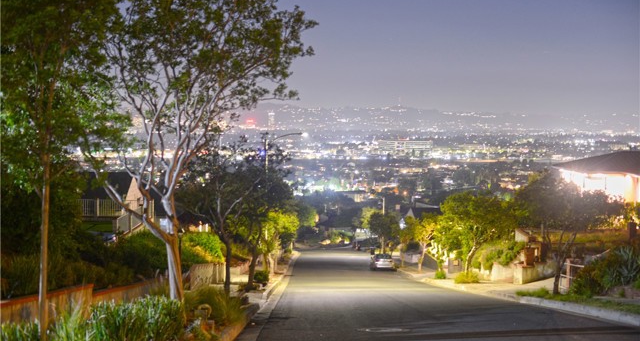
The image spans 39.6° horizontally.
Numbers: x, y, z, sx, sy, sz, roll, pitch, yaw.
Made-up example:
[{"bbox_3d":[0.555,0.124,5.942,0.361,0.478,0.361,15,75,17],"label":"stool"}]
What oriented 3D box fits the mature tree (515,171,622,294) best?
[{"bbox_3d":[9.800,2.440,35.000,4.260,4.890,4.130,0,3,0],"label":"mature tree"}]

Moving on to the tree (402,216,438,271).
[{"bbox_3d":[8.410,6.170,75.000,3.210,4.900,3.110,0,3,0],"label":"tree"}]

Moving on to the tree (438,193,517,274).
[{"bbox_3d":[9.760,4.000,55.000,4.830,5.510,4.690,0,3,0],"label":"tree"}]

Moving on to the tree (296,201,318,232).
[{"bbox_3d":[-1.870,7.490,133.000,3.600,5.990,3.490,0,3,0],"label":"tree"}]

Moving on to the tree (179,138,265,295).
[{"bbox_3d":[-3.770,1.820,34.000,3.520,5.940,3.420,0,3,0],"label":"tree"}]

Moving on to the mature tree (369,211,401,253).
[{"bbox_3d":[7.770,7.590,107.000,3.860,5.540,3.740,0,3,0],"label":"mature tree"}]

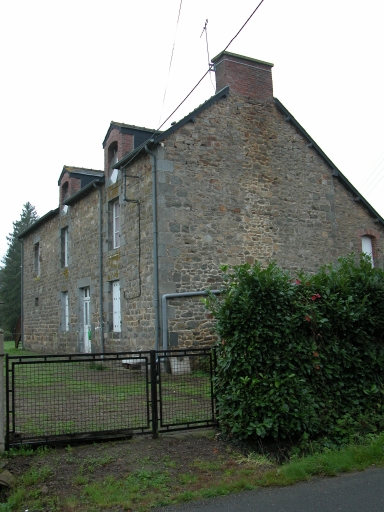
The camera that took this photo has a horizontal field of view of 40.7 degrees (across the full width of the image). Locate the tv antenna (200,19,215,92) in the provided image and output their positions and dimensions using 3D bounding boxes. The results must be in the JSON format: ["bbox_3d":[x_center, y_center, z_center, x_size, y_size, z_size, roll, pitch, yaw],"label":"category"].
[{"bbox_3d":[0.531,-6.579,17.222,0.300,2.250,1.100,-1,-7,-11],"label":"tv antenna"}]

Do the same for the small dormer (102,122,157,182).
[{"bbox_3d":[-1.961,-3.588,18.569,2.000,2.150,1.720,2,-8,-30],"label":"small dormer"}]

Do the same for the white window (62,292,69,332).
[{"bbox_3d":[-5.342,2.411,22.446,0.140,1.700,1.060,2,-8,-30],"label":"white window"}]

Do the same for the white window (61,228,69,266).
[{"bbox_3d":[-5.439,-0.347,22.779,0.140,1.720,1.060,2,-8,-30],"label":"white window"}]

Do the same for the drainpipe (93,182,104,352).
[{"bbox_3d":[-3.292,0.507,18.291,0.300,6.300,0.110,2,-8,-30],"label":"drainpipe"}]

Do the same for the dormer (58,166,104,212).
[{"bbox_3d":[-4.819,-2.893,23.498,2.000,2.150,1.760,2,-8,-30],"label":"dormer"}]

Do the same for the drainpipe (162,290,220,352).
[{"bbox_3d":[0.075,1.983,14.958,2.100,2.080,0.140,2,-8,-30],"label":"drainpipe"}]

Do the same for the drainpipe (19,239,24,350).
[{"bbox_3d":[-9.681,2.116,29.347,0.280,6.400,0.110,2,-8,-30],"label":"drainpipe"}]

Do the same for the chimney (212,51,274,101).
[{"bbox_3d":[1.773,-5.956,17.574,2.060,1.320,0.800,2,-8,-30],"label":"chimney"}]

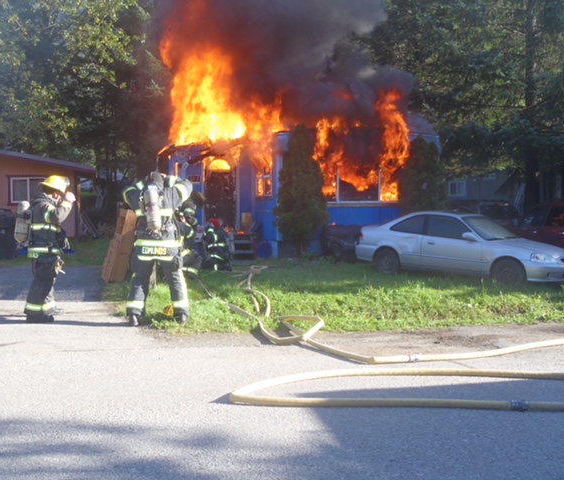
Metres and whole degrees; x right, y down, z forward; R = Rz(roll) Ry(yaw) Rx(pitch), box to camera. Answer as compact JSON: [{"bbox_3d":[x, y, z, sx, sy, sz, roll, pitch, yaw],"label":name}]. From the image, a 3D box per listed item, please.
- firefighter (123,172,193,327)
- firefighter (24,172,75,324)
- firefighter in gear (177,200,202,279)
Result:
[{"bbox_3d":[-1.480,0.110,8.350,0.830,1.820,0.620,0,3,2],"label":"firefighter"},{"bbox_3d":[-2.895,0.110,8.750,0.680,1.830,0.600,-1,4,-12],"label":"firefighter"},{"bbox_3d":[-1.620,0.000,11.800,0.750,1.380,0.650,1,3,9],"label":"firefighter in gear"}]

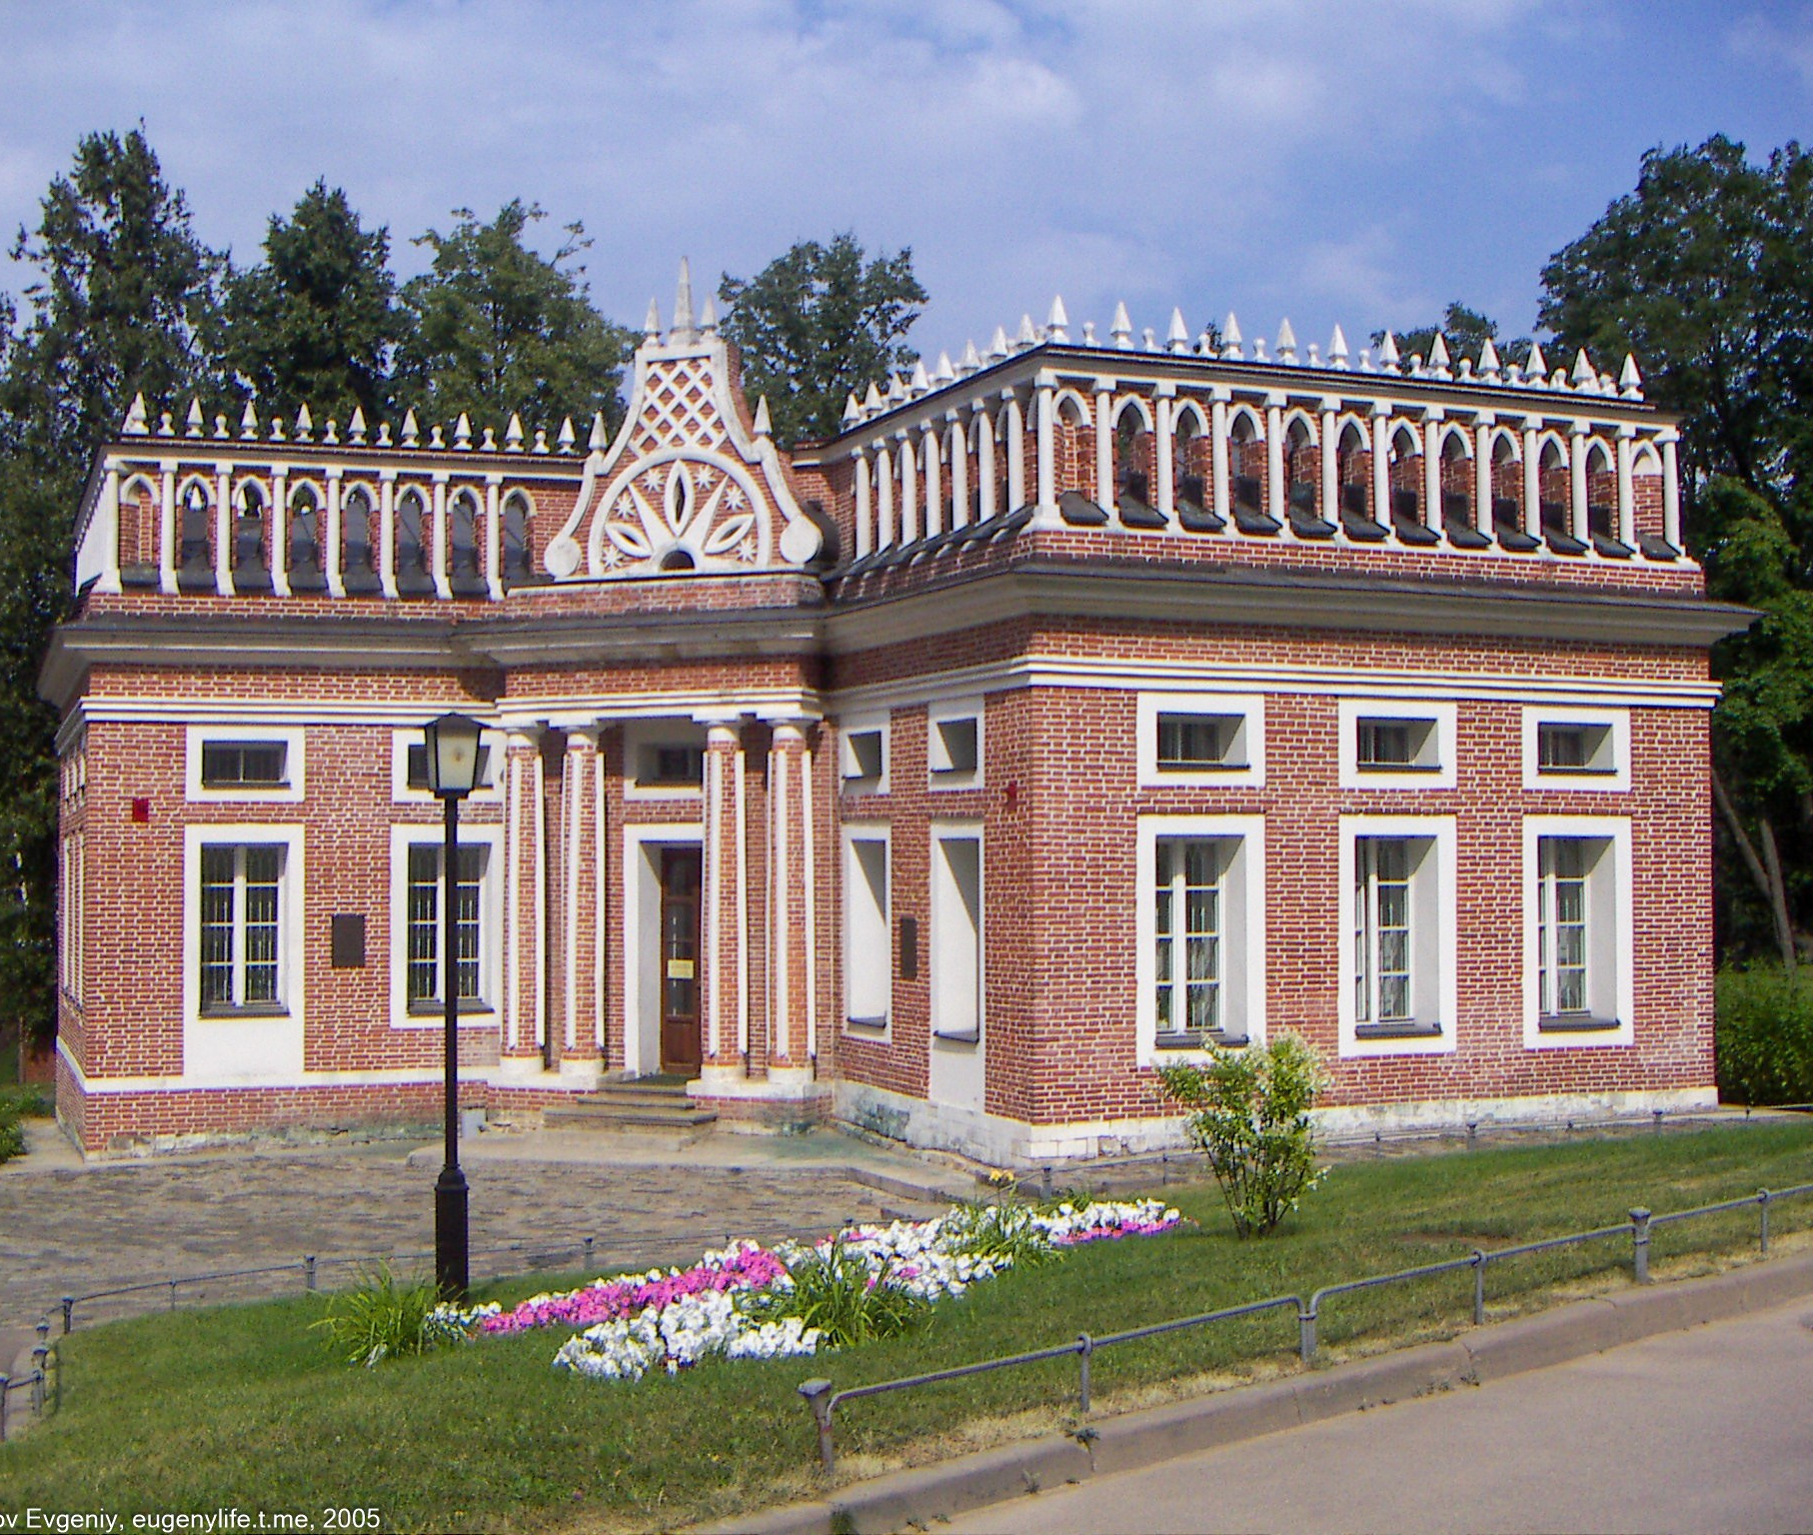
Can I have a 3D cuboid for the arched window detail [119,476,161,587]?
[{"bbox_3d":[-9.621,-2.972,29.694,0.507,1.391,0.250,0,-2,-14],"label":"arched window detail"}]

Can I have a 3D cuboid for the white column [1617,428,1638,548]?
[{"bbox_3d":[8.376,-3.242,27.470,0.200,1.458,0.200,1,-2,-24],"label":"white column"}]

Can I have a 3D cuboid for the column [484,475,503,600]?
[{"bbox_3d":[-5.583,-3.100,32.066,0.180,1.600,0.180,1,-3,-22],"label":"column"}]

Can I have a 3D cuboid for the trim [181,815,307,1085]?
[{"bbox_3d":[-8.422,2.340,30.073,1.467,3.224,0.196,1,-2,-23],"label":"trim"}]

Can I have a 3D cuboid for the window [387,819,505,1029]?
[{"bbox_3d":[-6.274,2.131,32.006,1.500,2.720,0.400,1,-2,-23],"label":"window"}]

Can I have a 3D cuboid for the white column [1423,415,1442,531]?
[{"bbox_3d":[6.015,-3.371,27.044,0.170,1.287,0.170,0,-2,0],"label":"white column"}]

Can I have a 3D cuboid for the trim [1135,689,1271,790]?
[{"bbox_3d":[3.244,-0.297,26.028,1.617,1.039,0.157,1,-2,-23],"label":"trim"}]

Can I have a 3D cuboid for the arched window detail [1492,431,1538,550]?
[{"bbox_3d":[7.069,-3.209,27.517,0.480,1.340,0.220,1,-3,-22],"label":"arched window detail"}]

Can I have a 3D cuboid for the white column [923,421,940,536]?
[{"bbox_3d":[0.314,-3.431,28.390,0.172,1.303,0.172,1,-2,-23],"label":"white column"}]

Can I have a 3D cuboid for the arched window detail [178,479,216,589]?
[{"bbox_3d":[-9.356,-3.046,31.150,0.507,1.419,0.200,1,-2,-23],"label":"arched window detail"}]

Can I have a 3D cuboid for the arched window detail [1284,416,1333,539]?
[{"bbox_3d":[4.333,-3.185,25.843,0.496,1.385,0.305,1,-2,-23],"label":"arched window detail"}]

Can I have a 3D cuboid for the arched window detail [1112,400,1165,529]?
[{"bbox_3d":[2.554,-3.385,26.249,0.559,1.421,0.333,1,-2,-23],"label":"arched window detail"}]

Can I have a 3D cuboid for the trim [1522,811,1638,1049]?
[{"bbox_3d":[7.567,1.857,26.717,1.509,2.604,0.196,1,-2,-23],"label":"trim"}]

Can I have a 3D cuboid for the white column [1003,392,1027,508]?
[{"bbox_3d":[1.141,-3.297,25.003,0.200,1.375,0.200,1,-2,-24],"label":"white column"}]

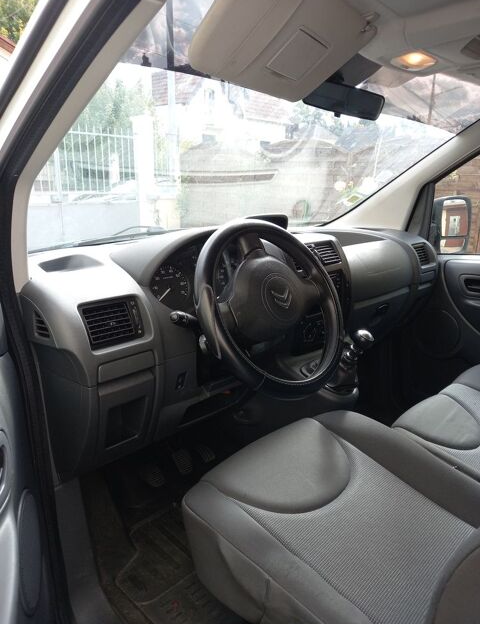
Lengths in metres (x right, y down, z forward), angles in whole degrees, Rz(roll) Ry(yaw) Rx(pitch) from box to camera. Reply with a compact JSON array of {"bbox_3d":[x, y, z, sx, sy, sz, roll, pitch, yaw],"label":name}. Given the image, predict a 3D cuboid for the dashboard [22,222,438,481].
[{"bbox_3d":[0.118,-0.036,1.437,1.550,0.480,0.500,-13,19,-42],"label":"dashboard"}]

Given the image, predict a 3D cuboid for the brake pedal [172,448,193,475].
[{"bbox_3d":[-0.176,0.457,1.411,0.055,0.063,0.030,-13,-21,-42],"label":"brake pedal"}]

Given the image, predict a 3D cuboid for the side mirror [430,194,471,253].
[{"bbox_3d":[0.881,-0.362,1.988,0.200,0.270,0.130,-8,16,-28],"label":"side mirror"}]

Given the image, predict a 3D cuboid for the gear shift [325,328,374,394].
[{"bbox_3d":[0.285,0.127,1.234,0.100,0.200,0.130,-13,32,-42],"label":"gear shift"}]

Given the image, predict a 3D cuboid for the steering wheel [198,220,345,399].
[{"bbox_3d":[0.058,-0.008,0.974,0.385,0.385,0.110,-13,-10,-42],"label":"steering wheel"}]

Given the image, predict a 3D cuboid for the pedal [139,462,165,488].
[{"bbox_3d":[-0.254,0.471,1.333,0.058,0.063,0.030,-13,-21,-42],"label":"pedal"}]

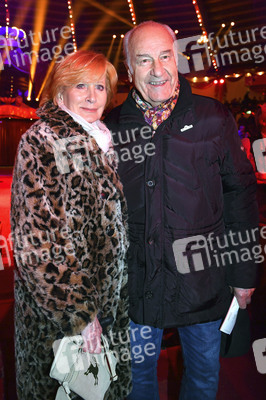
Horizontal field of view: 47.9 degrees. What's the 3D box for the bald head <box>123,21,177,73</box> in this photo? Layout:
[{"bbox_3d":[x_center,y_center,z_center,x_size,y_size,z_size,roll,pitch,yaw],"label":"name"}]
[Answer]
[{"bbox_3d":[0.058,-0.470,0.972,0.168,0.205,0.208,-9,18,-4],"label":"bald head"}]

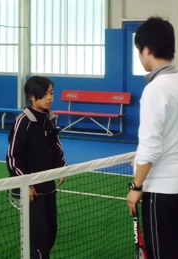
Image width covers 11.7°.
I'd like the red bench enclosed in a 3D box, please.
[{"bbox_3d":[-0.010,-0.315,15.435,1.550,0.730,0.510,5,7,37],"label":"red bench"}]

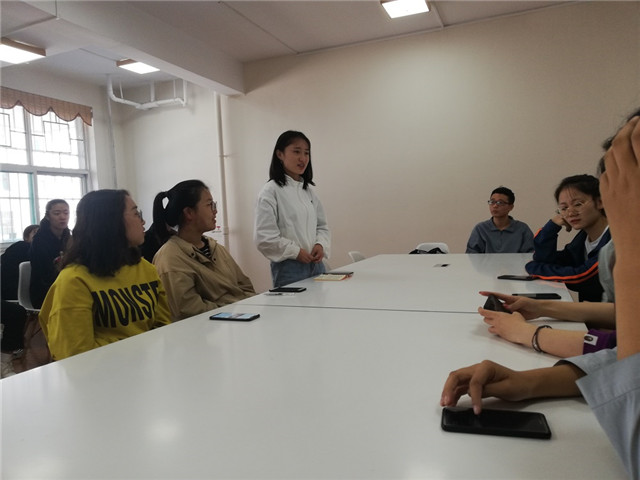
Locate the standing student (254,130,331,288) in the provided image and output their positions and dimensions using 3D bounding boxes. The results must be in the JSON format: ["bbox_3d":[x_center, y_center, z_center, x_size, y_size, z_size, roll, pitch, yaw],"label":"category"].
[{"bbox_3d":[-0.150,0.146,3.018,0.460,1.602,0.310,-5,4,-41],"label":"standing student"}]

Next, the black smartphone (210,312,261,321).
[{"bbox_3d":[-0.291,0.268,1.727,0.158,0.009,0.077,-1,3,22],"label":"black smartphone"}]

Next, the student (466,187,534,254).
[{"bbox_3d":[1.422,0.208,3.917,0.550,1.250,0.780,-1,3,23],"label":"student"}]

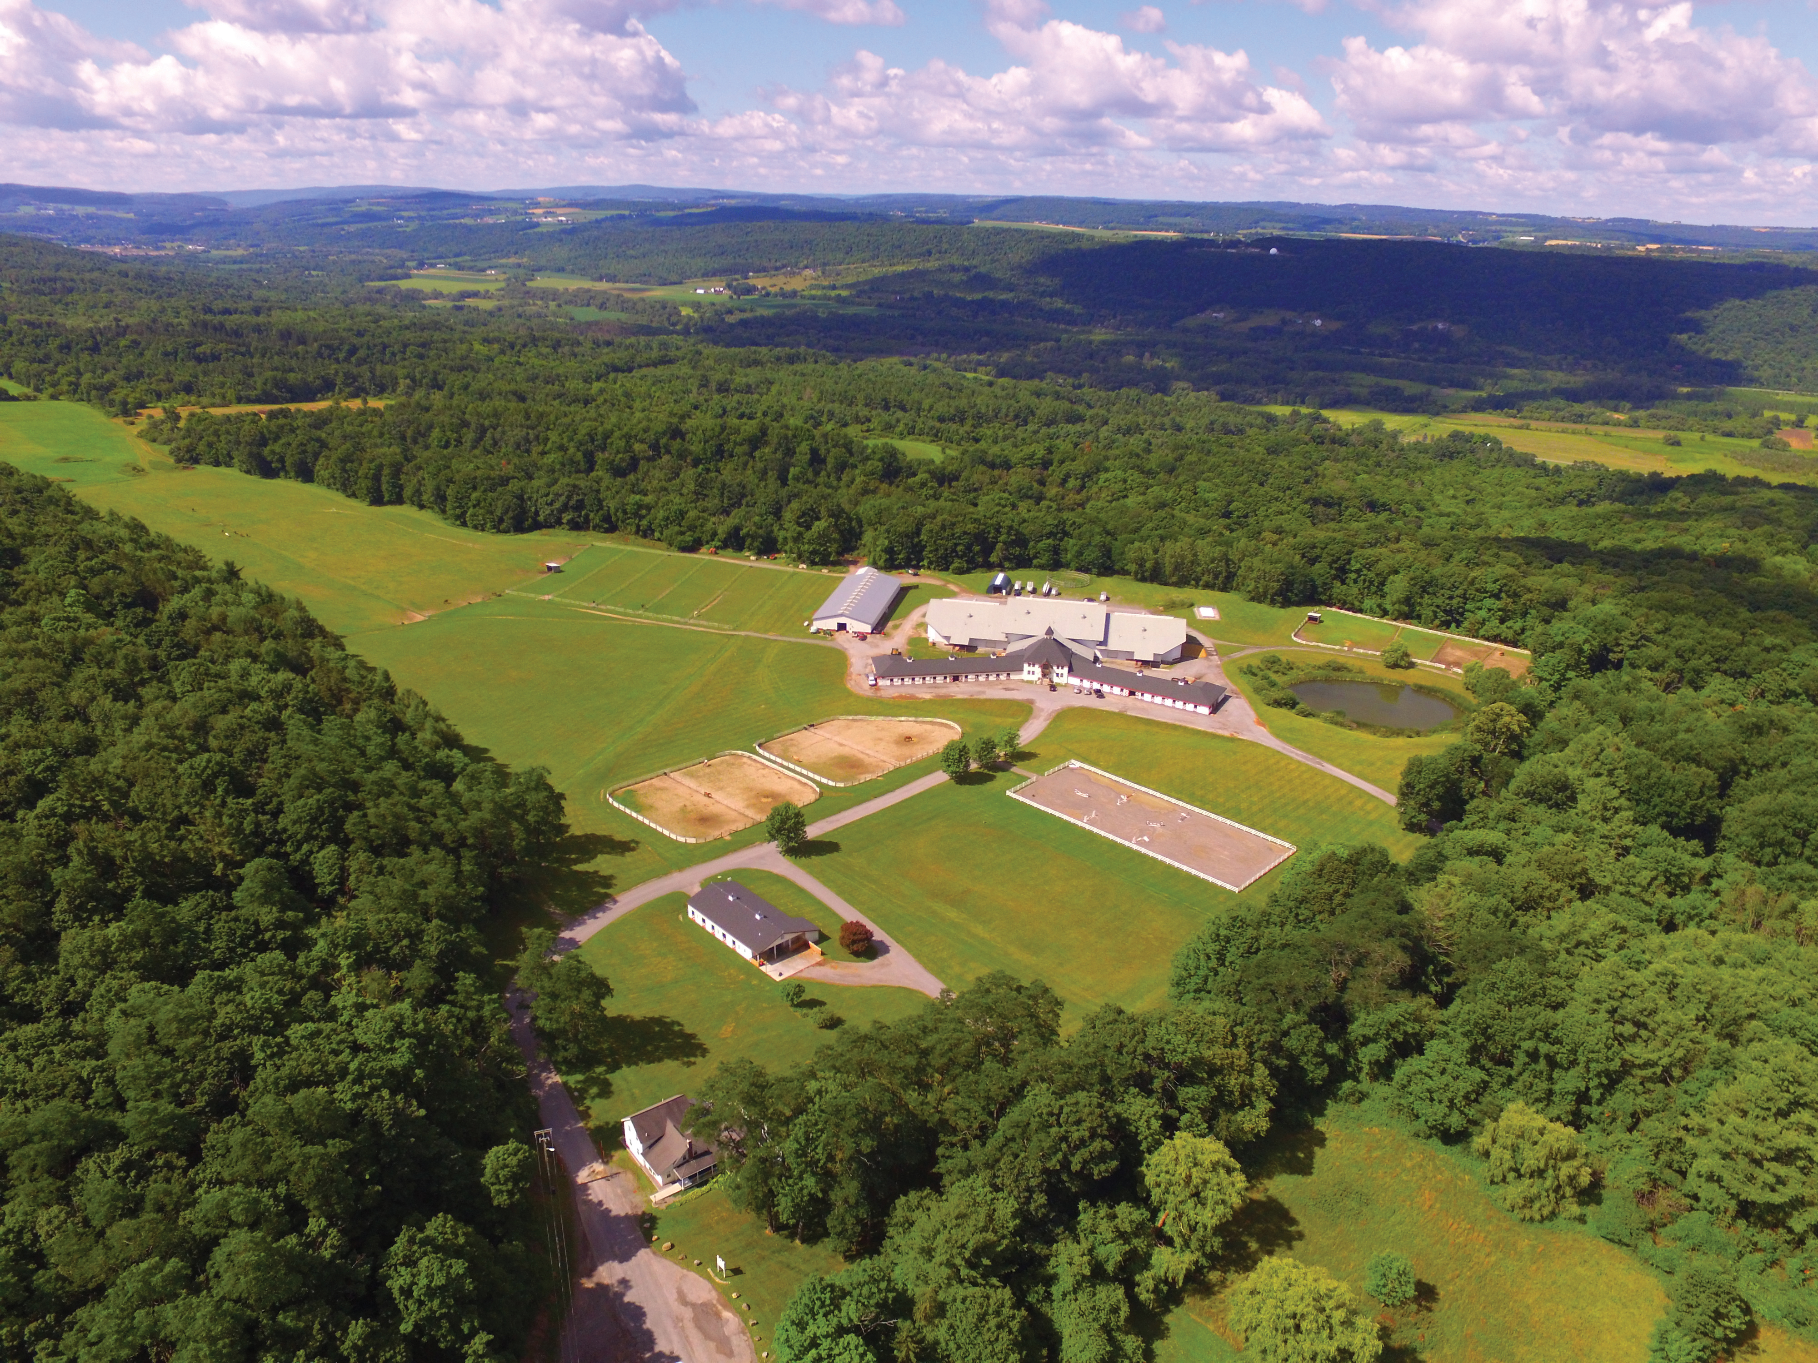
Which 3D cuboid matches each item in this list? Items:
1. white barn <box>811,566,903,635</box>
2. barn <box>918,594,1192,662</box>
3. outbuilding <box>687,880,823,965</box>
[{"bbox_3d":[-18.780,-30.600,398.640,22.300,7.000,51.000,6,25,10],"label":"white barn"},{"bbox_3d":[51.720,-20.070,369.420,90.000,14.500,27.000,5,24,9],"label":"barn"},{"bbox_3d":[-32.020,47.810,214.530,15.000,6.000,24.000,-21,32,-40],"label":"outbuilding"}]

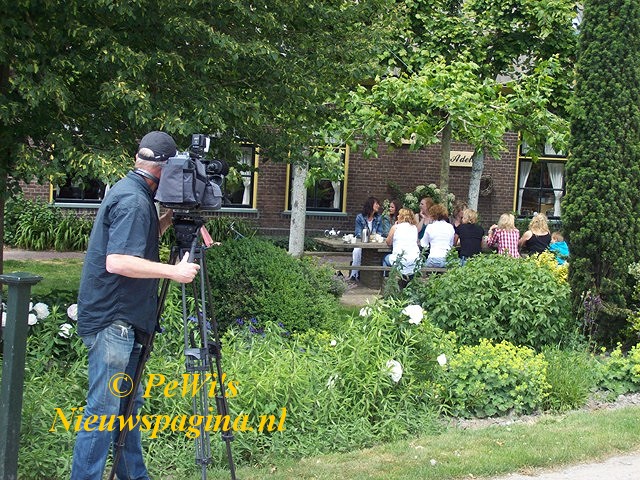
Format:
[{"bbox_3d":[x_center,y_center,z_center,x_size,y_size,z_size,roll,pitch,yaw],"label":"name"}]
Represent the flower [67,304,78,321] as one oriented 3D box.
[{"bbox_3d":[-1.552,0.459,8.200,0.105,0.105,0.100,3,3,0],"label":"flower"}]

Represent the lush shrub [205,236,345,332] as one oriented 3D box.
[{"bbox_3d":[-0.424,0.442,11.800,1.280,0.980,1.200,3,3,0],"label":"lush shrub"}]

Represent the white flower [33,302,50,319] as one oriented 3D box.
[{"bbox_3d":[-1.761,0.450,8.200,0.105,0.100,0.100,3,3,0],"label":"white flower"}]

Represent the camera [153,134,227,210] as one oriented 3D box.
[{"bbox_3d":[-0.635,-0.334,6.400,0.210,0.355,0.430,4,3,29],"label":"camera"}]

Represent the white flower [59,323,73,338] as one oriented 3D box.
[{"bbox_3d":[-1.590,0.570,8.100,0.095,0.095,0.090,3,3,0],"label":"white flower"}]

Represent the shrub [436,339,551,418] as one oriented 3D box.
[{"bbox_3d":[1.233,0.977,9.200,0.800,0.500,0.720,3,3,0],"label":"shrub"}]

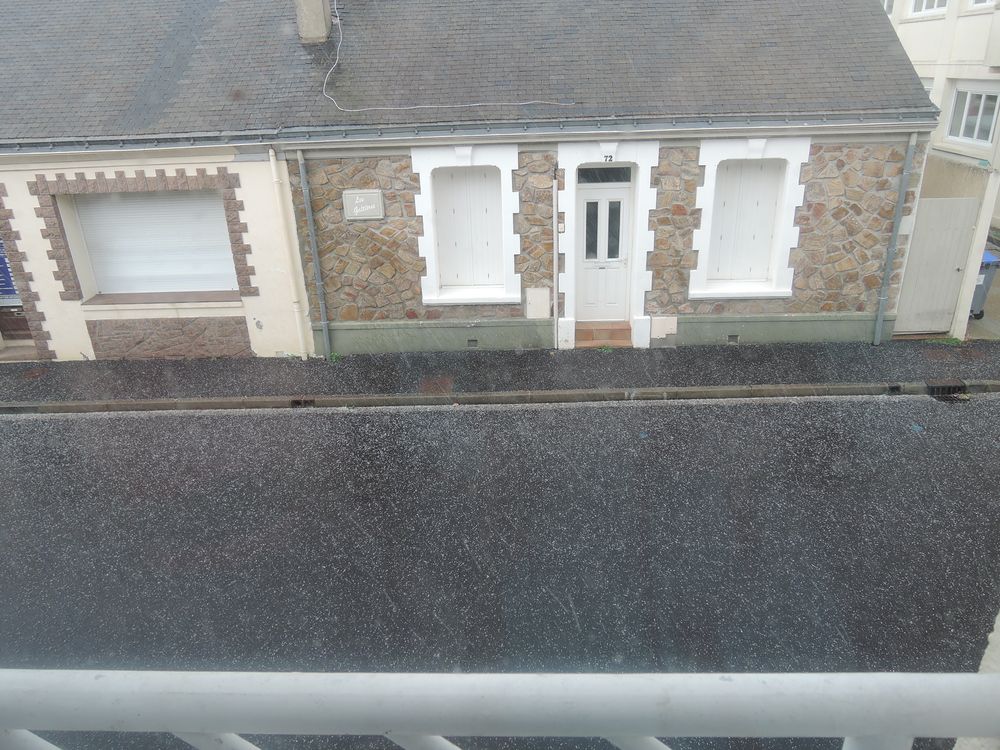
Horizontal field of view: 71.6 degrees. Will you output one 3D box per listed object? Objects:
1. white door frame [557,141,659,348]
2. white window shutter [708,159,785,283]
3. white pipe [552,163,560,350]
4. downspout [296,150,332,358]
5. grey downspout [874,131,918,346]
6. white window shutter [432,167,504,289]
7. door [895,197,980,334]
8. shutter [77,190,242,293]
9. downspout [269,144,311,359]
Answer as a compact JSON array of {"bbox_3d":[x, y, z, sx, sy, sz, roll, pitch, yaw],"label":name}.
[{"bbox_3d":[1.589,-1.909,10.453,1.413,3.067,0.330,-1,22,2],"label":"white door frame"},{"bbox_3d":[3.626,-2.298,10.366,1.020,1.831,0.070,-1,22,2],"label":"white window shutter"},{"bbox_3d":[0.852,-1.722,10.485,0.065,2.839,0.060,-1,23,3],"label":"white pipe"},{"bbox_3d":[-2.789,-1.727,10.442,0.096,3.133,0.100,-1,22,2],"label":"downspout"},{"bbox_3d":[5.759,-1.890,10.110,0.096,3.088,0.100,-1,22,2],"label":"grey downspout"},{"bbox_3d":[-0.451,-2.239,10.516,1.020,1.853,0.070,-1,22,2],"label":"white window shutter"},{"bbox_3d":[6.523,-1.604,10.388,0.851,2.056,0.060,-1,22,2],"label":"door"},{"bbox_3d":[-5.298,-2.065,10.857,2.500,1.608,0.080,-1,22,2],"label":"shutter"},{"bbox_3d":[-3.178,-1.729,10.453,0.096,3.189,0.100,-1,22,2],"label":"downspout"}]

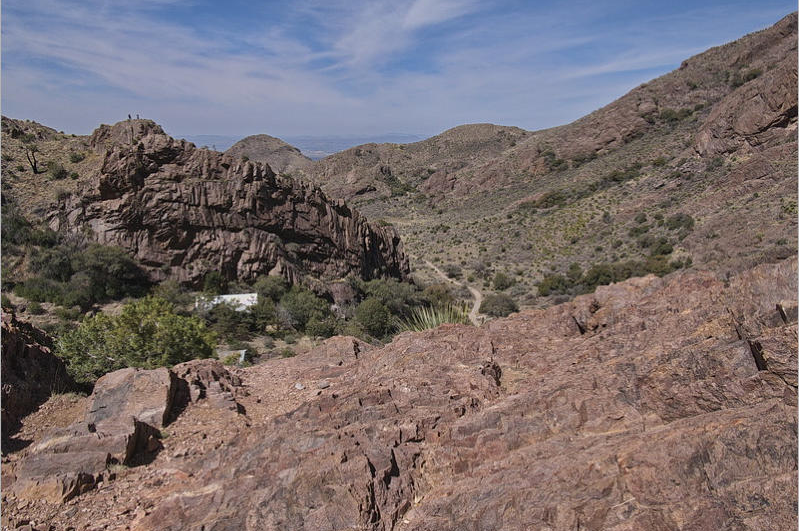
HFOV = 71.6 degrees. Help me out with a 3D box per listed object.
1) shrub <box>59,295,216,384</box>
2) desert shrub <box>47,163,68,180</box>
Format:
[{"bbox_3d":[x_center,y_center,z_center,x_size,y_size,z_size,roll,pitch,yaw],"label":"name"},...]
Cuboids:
[{"bbox_3d":[-14.720,4.420,31.000,8.950,5.100,8.060,0,13,0],"label":"shrub"},{"bbox_3d":[-95.700,-26.300,155.000,6.160,4.790,5.540,0,13,0],"label":"desert shrub"}]

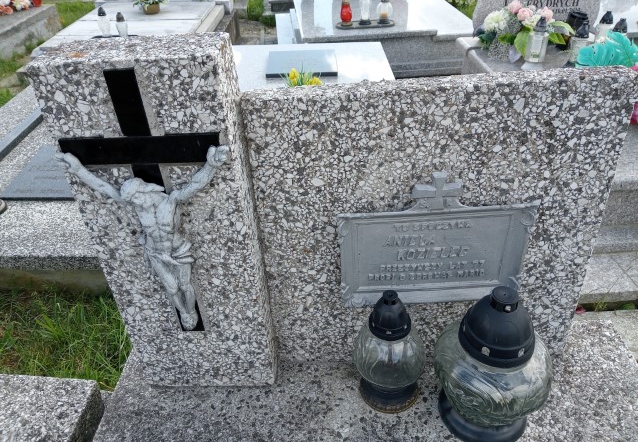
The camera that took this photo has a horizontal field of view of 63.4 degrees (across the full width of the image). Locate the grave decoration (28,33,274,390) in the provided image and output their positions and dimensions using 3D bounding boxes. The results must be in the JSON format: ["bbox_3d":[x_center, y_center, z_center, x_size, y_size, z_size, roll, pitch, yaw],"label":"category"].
[{"bbox_3d":[-0.255,0.041,0.968,0.280,0.711,0.126,-3,34,3],"label":"grave decoration"}]

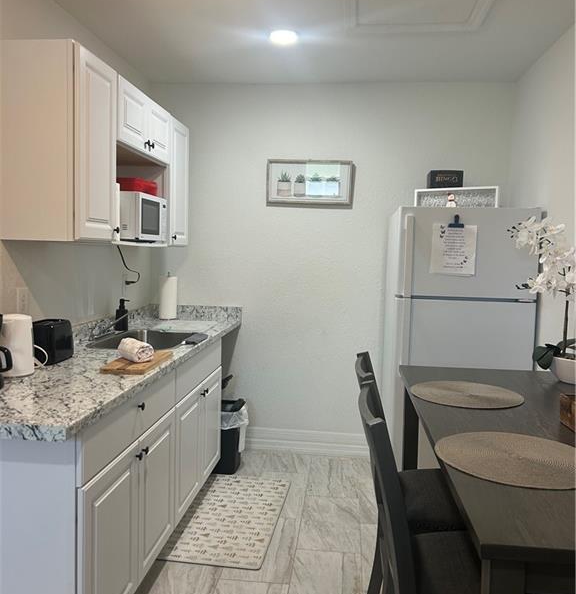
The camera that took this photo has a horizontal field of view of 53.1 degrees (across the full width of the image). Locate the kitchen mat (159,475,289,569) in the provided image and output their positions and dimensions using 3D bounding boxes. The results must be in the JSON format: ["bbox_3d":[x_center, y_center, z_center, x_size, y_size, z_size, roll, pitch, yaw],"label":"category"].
[{"bbox_3d":[-0.304,1.155,3.078,0.510,0.010,1.010,2,4,8],"label":"kitchen mat"}]

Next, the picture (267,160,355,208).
[{"bbox_3d":[0.141,-0.767,3.886,0.580,0.315,0.030,2,4,6],"label":"picture"}]

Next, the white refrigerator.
[{"bbox_3d":[0.960,0.341,3.397,0.710,1.645,0.770,2,4,6],"label":"white refrigerator"}]

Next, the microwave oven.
[{"bbox_3d":[-0.869,-0.411,3.046,0.335,0.235,0.425,2,4,6],"label":"microwave oven"}]

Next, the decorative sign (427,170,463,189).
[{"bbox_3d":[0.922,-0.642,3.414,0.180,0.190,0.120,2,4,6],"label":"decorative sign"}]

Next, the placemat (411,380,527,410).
[{"bbox_3d":[0.625,0.338,2.036,0.388,0.007,0.388,2,4,6],"label":"placemat"}]

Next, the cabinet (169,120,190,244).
[{"bbox_3d":[-0.835,-0.711,3.615,0.325,0.757,0.390,2,4,6],"label":"cabinet"}]

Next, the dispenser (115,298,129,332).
[{"bbox_3d":[-0.985,0.109,3.420,0.078,0.186,0.068,2,4,6],"label":"dispenser"}]

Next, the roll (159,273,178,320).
[{"bbox_3d":[-0.819,0.008,3.949,0.120,0.315,0.120,1,4,0],"label":"roll"}]

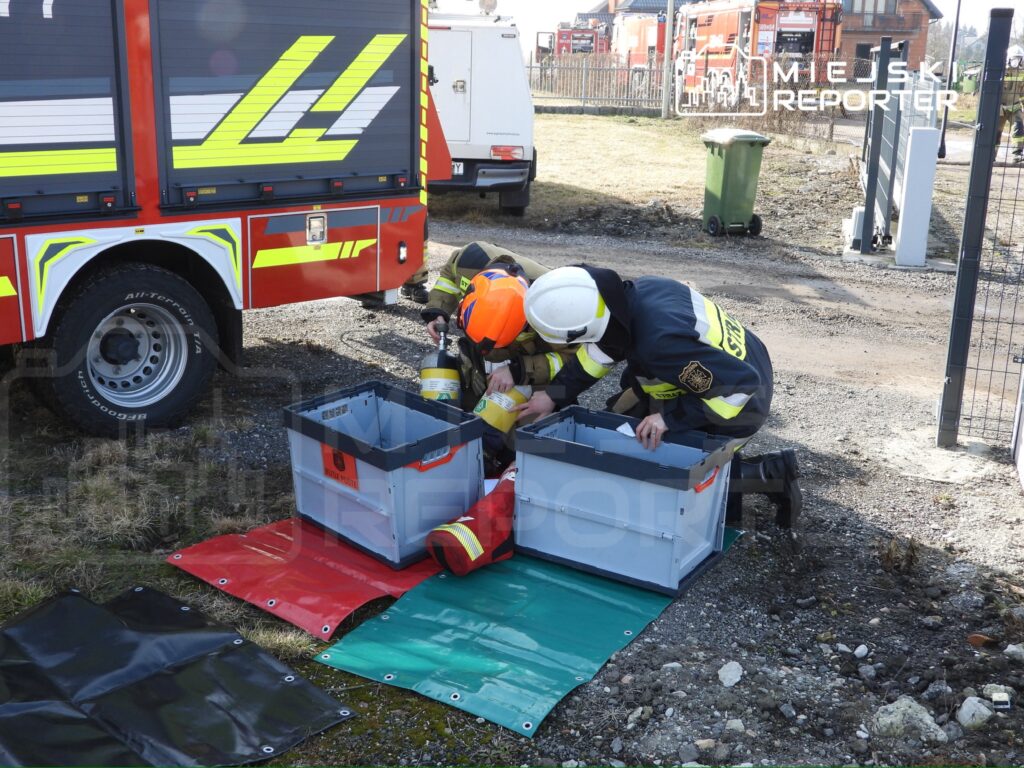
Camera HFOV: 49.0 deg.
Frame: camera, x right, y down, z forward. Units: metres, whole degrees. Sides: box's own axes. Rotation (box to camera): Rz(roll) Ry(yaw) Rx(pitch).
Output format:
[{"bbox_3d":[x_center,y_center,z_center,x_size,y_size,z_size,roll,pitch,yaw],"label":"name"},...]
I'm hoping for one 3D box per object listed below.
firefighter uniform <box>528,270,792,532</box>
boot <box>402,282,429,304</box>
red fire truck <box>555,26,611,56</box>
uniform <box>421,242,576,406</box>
[{"bbox_3d":[0.540,0.033,4.108,0.980,0.860,0.600,3,17,8],"label":"firefighter uniform"},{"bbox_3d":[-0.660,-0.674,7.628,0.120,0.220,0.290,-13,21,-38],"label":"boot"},{"bbox_3d":[3.314,-15.513,53.360,2.420,3.000,7.200,1,16,1],"label":"red fire truck"},{"bbox_3d":[0.021,-0.129,4.614,0.650,0.870,0.880,7,18,21],"label":"uniform"}]

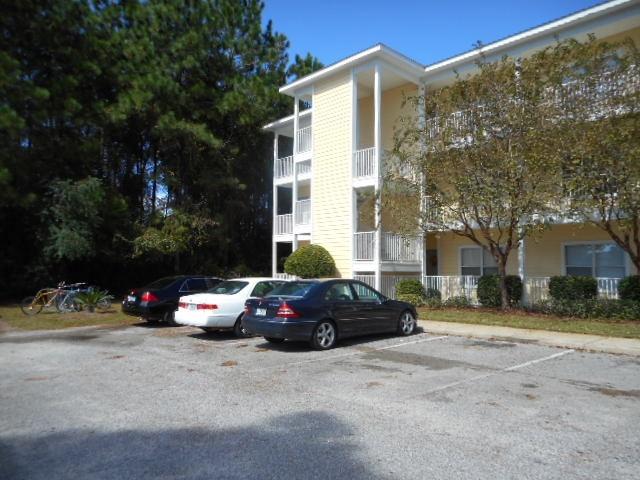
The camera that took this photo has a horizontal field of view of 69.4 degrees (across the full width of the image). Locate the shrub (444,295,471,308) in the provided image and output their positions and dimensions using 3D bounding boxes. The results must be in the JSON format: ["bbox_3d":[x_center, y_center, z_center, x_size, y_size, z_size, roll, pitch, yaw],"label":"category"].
[{"bbox_3d":[5.170,2.330,17.500,1.060,0.540,0.900,-1,-4,16],"label":"shrub"}]

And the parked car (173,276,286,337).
[{"bbox_3d":[-1.530,1.785,12.850,1.780,1.420,4.760,-3,-5,45],"label":"parked car"}]

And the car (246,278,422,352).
[{"bbox_3d":[0.445,1.605,10.740,4.530,1.430,1.740,4,-5,-43],"label":"car"}]

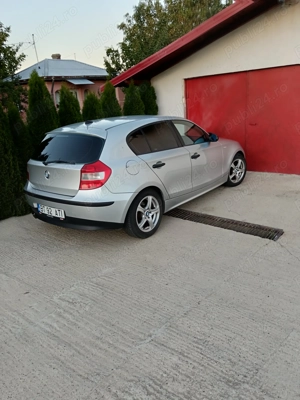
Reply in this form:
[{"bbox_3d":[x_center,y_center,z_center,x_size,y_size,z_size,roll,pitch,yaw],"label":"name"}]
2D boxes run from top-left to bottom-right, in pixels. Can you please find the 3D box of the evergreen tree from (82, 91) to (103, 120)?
[{"bbox_3d":[-1.157,-1.308,6.826,0.620,1.983,0.620,8,20,38],"label":"evergreen tree"}]

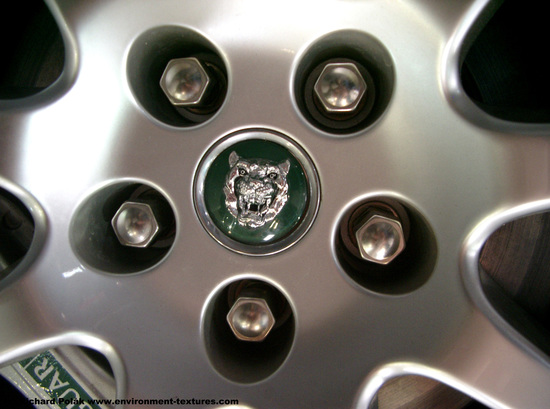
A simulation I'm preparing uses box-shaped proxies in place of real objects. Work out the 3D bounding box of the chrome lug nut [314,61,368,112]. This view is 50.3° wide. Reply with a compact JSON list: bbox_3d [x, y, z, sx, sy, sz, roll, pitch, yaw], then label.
[{"bbox_3d":[0.029,-0.050,0.257,0.021,0.020,0.026,0,6,6],"label":"chrome lug nut"}]

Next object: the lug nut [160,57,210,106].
[{"bbox_3d":[-0.037,-0.054,0.263,0.021,0.020,0.026,0,6,6],"label":"lug nut"}]

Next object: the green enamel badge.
[{"bbox_3d":[-0.007,-0.006,0.257,0.055,0.055,0.015,6,7,6],"label":"green enamel badge"}]

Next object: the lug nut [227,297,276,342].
[{"bbox_3d":[-0.009,0.050,0.272,0.021,0.020,0.026,0,6,6],"label":"lug nut"}]

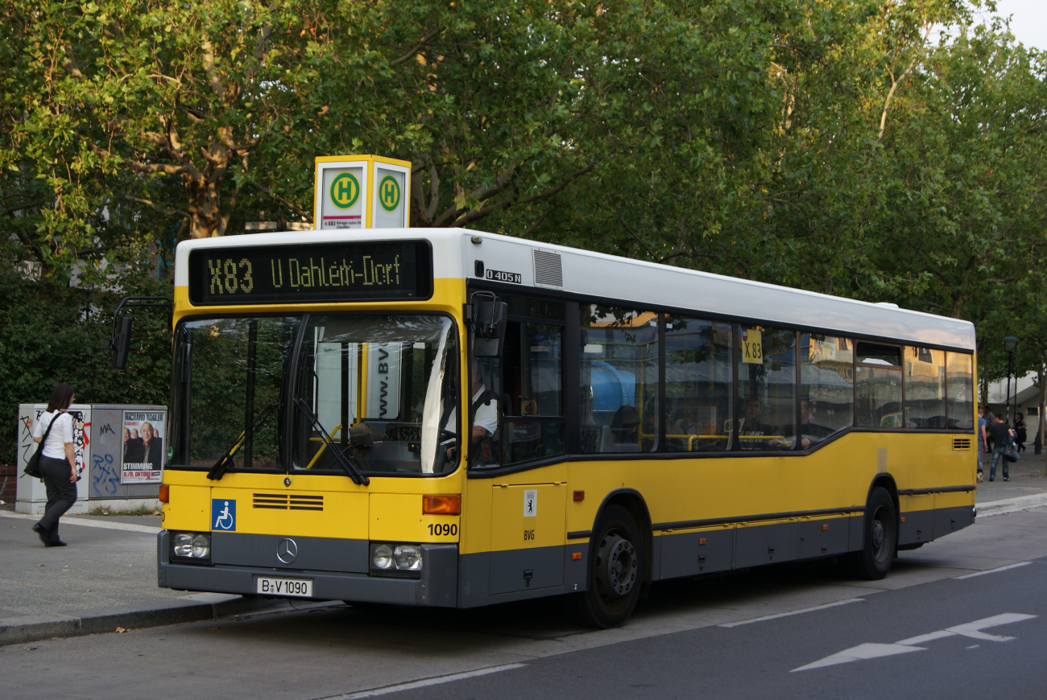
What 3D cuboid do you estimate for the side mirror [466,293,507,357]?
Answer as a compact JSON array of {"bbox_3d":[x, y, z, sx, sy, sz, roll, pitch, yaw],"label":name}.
[{"bbox_3d":[-0.233,-0.164,11.681,0.300,0.430,0.200,0,-3,21],"label":"side mirror"}]

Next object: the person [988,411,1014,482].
[{"bbox_3d":[11.953,2.435,43.714,0.600,1.760,0.450,2,-2,-3],"label":"person"}]

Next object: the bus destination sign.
[{"bbox_3d":[-1.581,-0.538,12.524,2.220,0.430,0.130,-1,-3,32],"label":"bus destination sign"}]

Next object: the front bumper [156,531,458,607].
[{"bbox_3d":[-1.598,1.553,12.436,2.500,0.420,0.350,-1,-3,32],"label":"front bumper"}]

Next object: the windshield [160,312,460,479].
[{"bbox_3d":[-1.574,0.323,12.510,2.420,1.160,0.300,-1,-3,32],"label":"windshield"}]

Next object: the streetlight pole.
[{"bbox_3d":[16.660,1.772,60.000,0.560,4.500,0.560,0,-2,32],"label":"streetlight pole"}]

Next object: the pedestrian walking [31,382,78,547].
[{"bbox_3d":[-4.745,1.160,17.700,0.500,1.680,0.470,3,-3,-41],"label":"pedestrian walking"}]

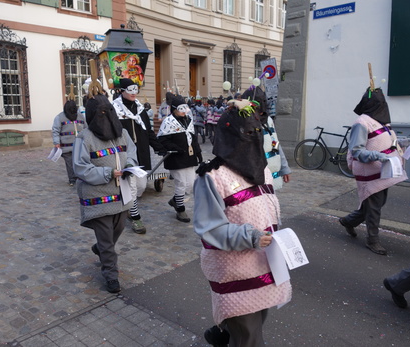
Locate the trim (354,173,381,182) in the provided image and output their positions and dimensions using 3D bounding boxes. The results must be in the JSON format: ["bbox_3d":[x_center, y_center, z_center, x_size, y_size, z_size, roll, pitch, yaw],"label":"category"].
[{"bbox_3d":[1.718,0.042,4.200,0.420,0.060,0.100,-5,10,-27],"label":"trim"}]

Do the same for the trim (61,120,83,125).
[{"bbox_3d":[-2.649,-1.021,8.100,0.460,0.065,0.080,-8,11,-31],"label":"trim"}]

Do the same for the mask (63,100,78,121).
[{"bbox_3d":[-2.716,-1.273,8.200,0.260,0.400,0.300,-7,10,-37],"label":"mask"}]

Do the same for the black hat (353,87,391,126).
[{"bbox_3d":[1.748,-0.699,4.220,0.340,0.370,0.290,7,12,43],"label":"black hat"}]

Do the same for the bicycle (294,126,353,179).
[{"bbox_3d":[2.680,-0.475,8.520,0.480,1.000,1.700,-8,11,-41],"label":"bicycle"}]

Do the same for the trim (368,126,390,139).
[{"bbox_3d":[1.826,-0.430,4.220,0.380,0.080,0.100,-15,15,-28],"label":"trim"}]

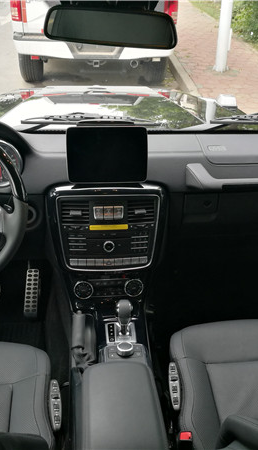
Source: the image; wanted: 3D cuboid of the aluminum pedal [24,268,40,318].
[{"bbox_3d":[-0.330,0.233,1.590,0.052,0.168,0.025,-1,-10,-5],"label":"aluminum pedal"}]

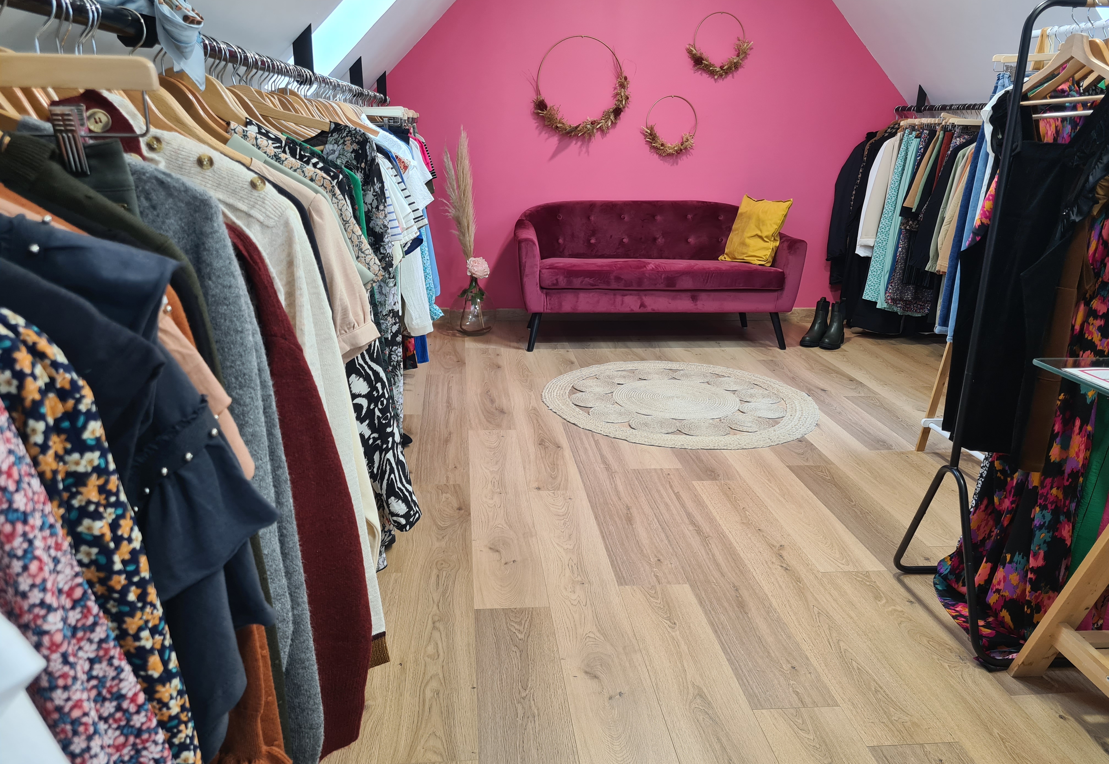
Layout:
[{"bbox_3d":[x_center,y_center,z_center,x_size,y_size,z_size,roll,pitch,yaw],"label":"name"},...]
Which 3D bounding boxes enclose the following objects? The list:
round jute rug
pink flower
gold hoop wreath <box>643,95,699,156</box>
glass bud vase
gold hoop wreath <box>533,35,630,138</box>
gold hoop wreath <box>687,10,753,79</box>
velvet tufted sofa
[{"bbox_3d":[0.566,0.071,3.785,1.250,0.012,1.260,1,17,0],"label":"round jute rug"},{"bbox_3d":[-0.442,-0.660,4.827,0.130,0.120,0.120,-1,17,-6],"label":"pink flower"},{"bbox_3d":[0.682,-1.510,4.928,0.330,0.348,0.060,-1,17,-6],"label":"gold hoop wreath"},{"bbox_3d":[-0.469,-0.444,4.891,0.250,0.300,0.250,-1,17,-6],"label":"glass bud vase"},{"bbox_3d":[0.157,-1.696,4.809,0.560,0.561,0.070,-1,17,-6],"label":"gold hoop wreath"},{"bbox_3d":[0.959,-1.945,4.826,0.397,0.359,0.060,-1,17,-6],"label":"gold hoop wreath"},{"bbox_3d":[0.575,-0.637,4.821,1.650,0.760,0.700,-1,17,-6],"label":"velvet tufted sofa"}]

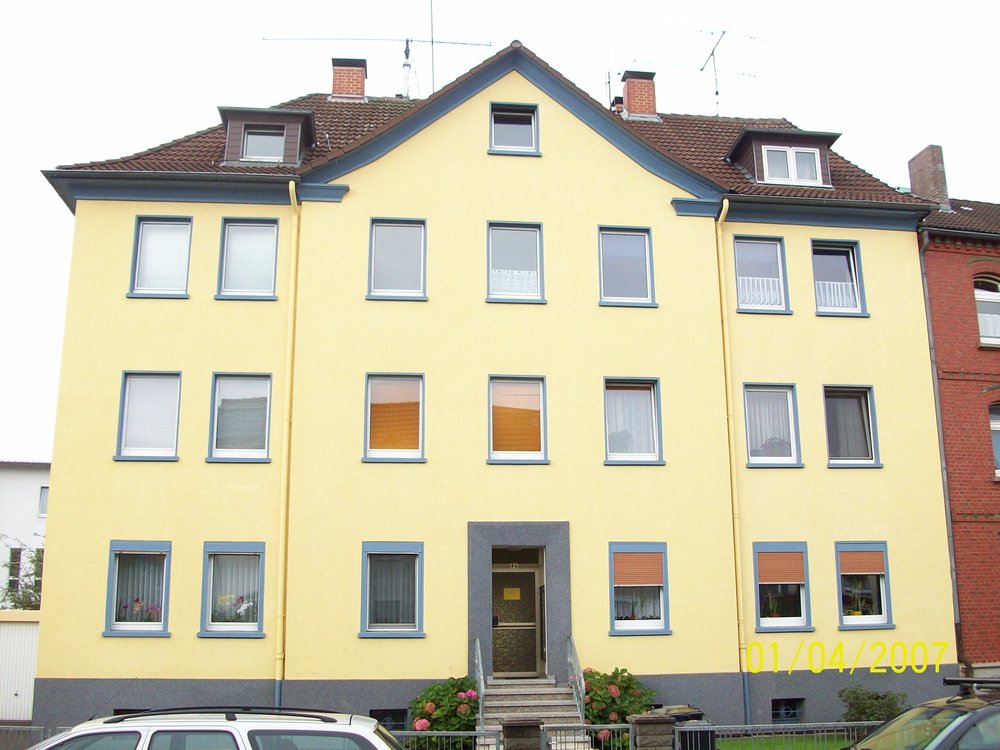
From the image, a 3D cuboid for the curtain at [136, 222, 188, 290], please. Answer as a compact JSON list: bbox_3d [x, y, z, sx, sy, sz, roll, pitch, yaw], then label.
[{"bbox_3d":[-6.436,-2.259,18.757,0.930,1.300,0.080,1,-13,-6],"label":"curtain"}]

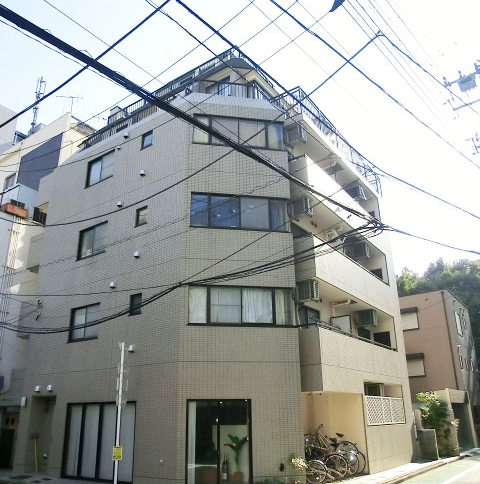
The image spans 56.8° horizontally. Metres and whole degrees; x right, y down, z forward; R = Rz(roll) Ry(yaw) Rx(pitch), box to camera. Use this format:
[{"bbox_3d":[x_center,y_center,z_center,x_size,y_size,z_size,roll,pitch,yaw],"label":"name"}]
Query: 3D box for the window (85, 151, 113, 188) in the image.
[{"bbox_3d":[-4.962,-2.592,15.897,1.483,1.070,0.120,-15,-25,32],"label":"window"}]

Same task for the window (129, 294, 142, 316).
[{"bbox_3d":[-2.954,1.805,12.727,0.490,0.608,0.120,-15,-25,32],"label":"window"}]

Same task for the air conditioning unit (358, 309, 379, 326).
[{"bbox_3d":[4.756,2.901,16.693,0.720,0.560,0.310,-15,-25,32],"label":"air conditioning unit"}]

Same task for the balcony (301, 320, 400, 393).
[{"bbox_3d":[3.809,4.248,15.058,1.150,1.800,7.150,-15,-25,33],"label":"balcony"}]

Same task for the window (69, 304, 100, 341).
[{"bbox_3d":[-4.821,2.533,13.846,1.422,1.071,0.120,-15,-25,32],"label":"window"}]

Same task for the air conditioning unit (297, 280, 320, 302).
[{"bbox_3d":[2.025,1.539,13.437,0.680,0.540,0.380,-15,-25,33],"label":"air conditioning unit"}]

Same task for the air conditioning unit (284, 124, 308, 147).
[{"bbox_3d":[1.796,-3.462,14.640,0.720,0.560,0.310,-15,-25,32],"label":"air conditioning unit"}]

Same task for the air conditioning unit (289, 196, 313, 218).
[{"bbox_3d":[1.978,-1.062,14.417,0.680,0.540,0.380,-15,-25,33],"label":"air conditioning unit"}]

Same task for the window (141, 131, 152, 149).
[{"bbox_3d":[-3.068,-3.357,14.727,0.540,0.610,0.120,-15,-25,33],"label":"window"}]

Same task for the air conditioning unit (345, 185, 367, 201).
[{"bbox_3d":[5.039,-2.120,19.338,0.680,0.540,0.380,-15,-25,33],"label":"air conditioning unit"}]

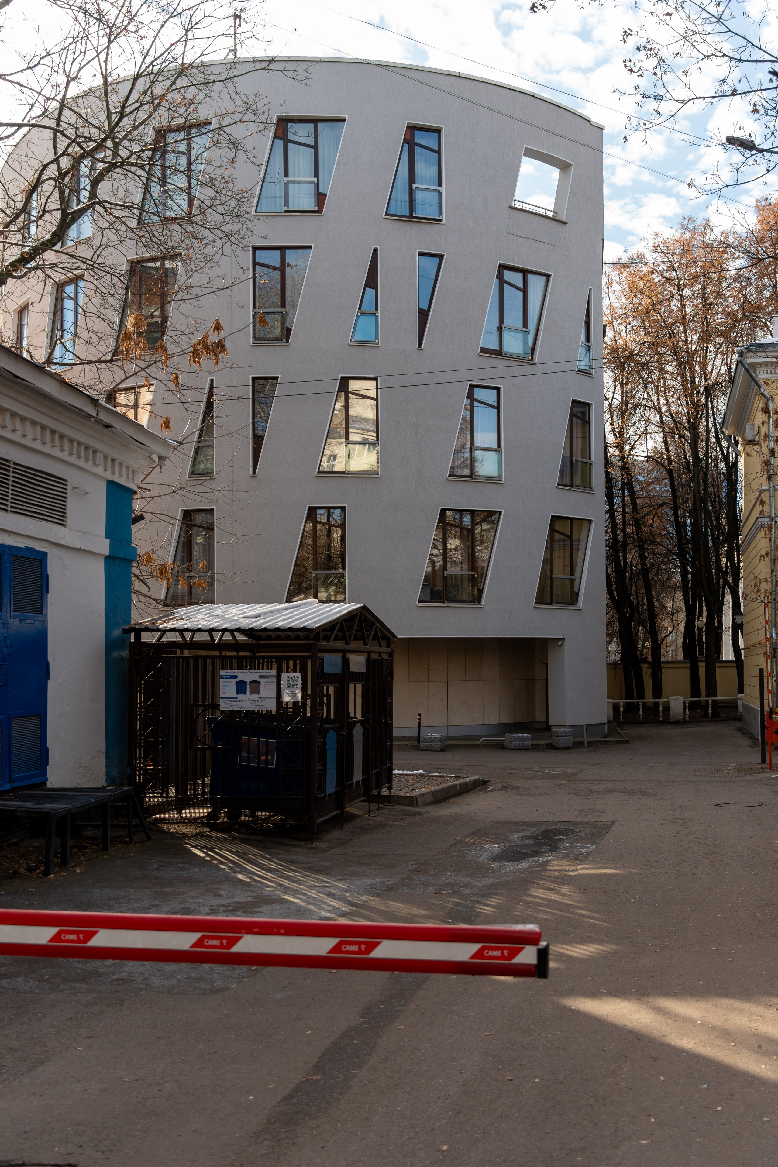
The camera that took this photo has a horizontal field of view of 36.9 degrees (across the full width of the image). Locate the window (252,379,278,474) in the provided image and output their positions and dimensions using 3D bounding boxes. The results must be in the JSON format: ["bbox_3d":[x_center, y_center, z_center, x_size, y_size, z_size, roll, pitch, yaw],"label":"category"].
[{"bbox_3d":[-2.940,-3.749,27.844,0.673,2.370,0.200,-1,-4,5],"label":"window"}]

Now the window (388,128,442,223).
[{"bbox_3d":[0.619,-10.411,29.594,1.548,2.473,0.200,1,-3,-16],"label":"window"}]

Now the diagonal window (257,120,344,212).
[{"bbox_3d":[-2.128,-10.070,28.192,2.219,2.363,0.200,0,-3,0],"label":"diagonal window"}]

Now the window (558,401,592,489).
[{"bbox_3d":[5.025,-3.767,31.815,1.634,2.466,0.200,3,-4,-44],"label":"window"}]

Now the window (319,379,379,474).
[{"bbox_3d":[-1.011,-3.884,28.920,1.500,2.465,0.200,0,-3,-7],"label":"window"}]

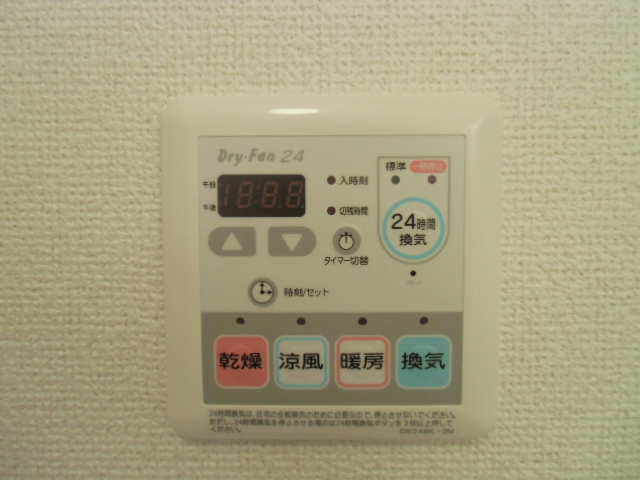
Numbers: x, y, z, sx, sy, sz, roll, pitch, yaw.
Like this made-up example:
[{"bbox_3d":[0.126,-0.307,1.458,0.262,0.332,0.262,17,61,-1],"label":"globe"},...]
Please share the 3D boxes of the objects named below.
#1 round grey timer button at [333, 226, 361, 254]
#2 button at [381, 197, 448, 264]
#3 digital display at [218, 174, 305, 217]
[{"bbox_3d":[0.009,0.000,0.149,0.010,0.010,0.002,0,3,0],"label":"round grey timer button"},{"bbox_3d":[0.032,-0.004,0.149,0.021,0.021,0.002,0,3,0],"label":"button"},{"bbox_3d":[-0.019,-0.015,0.148,0.029,0.014,0.002,0,3,0],"label":"digital display"}]

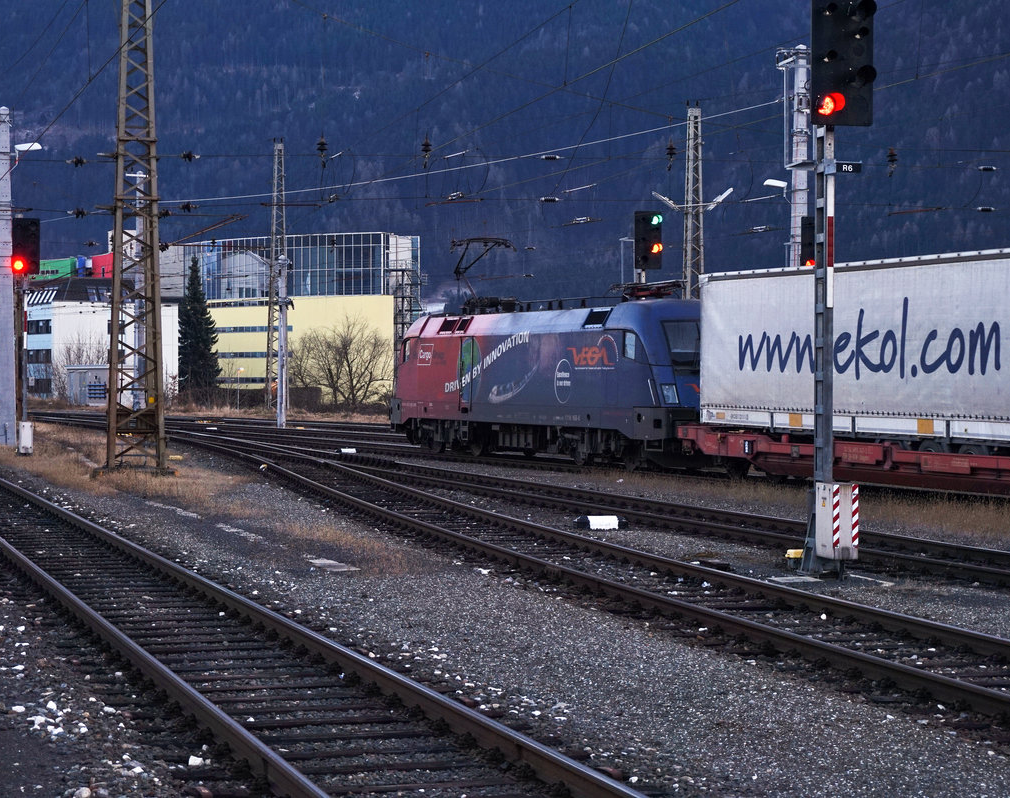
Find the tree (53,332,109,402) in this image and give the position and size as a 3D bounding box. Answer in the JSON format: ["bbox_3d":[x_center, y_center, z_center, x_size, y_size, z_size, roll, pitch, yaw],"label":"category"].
[{"bbox_3d":[-34.762,-2.580,180.000,4.800,5.600,4.400,0,1,-11],"label":"tree"}]

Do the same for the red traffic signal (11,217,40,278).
[{"bbox_3d":[-13.560,-4.287,62.200,0.800,1.700,0.400,0,1,-16],"label":"red traffic signal"}]

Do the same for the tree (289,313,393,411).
[{"bbox_3d":[-11.157,-2.627,150.000,7.200,6.600,6.300,0,1,-4],"label":"tree"}]

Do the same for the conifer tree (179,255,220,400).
[{"bbox_3d":[-24.183,-5.502,174.000,3.600,11.600,3.600,0,1,-8],"label":"conifer tree"}]

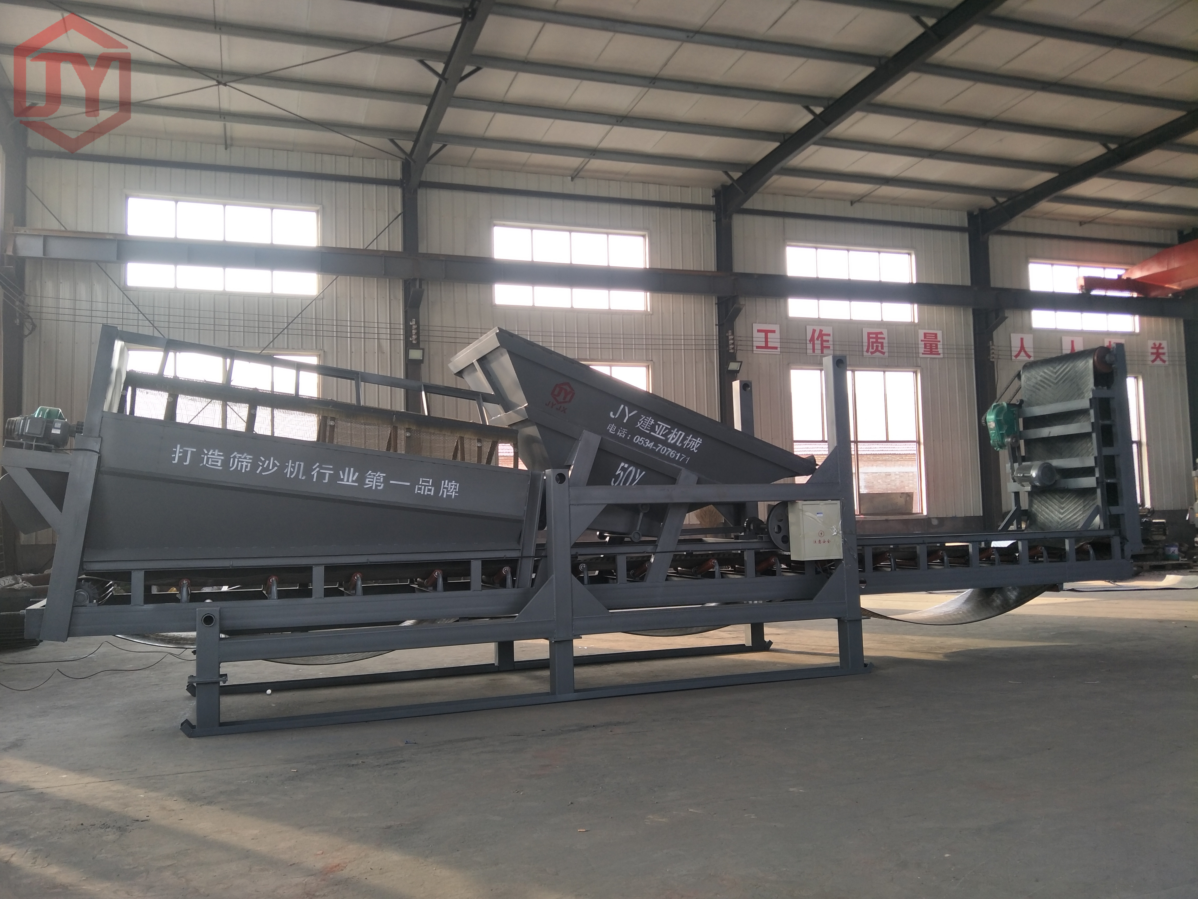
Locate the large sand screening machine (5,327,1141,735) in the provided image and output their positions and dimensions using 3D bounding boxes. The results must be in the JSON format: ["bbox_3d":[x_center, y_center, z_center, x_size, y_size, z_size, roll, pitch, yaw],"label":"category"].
[{"bbox_3d":[0.460,0.501,7.708,9.970,3.040,1.800,0,-4,-16],"label":"large sand screening machine"}]

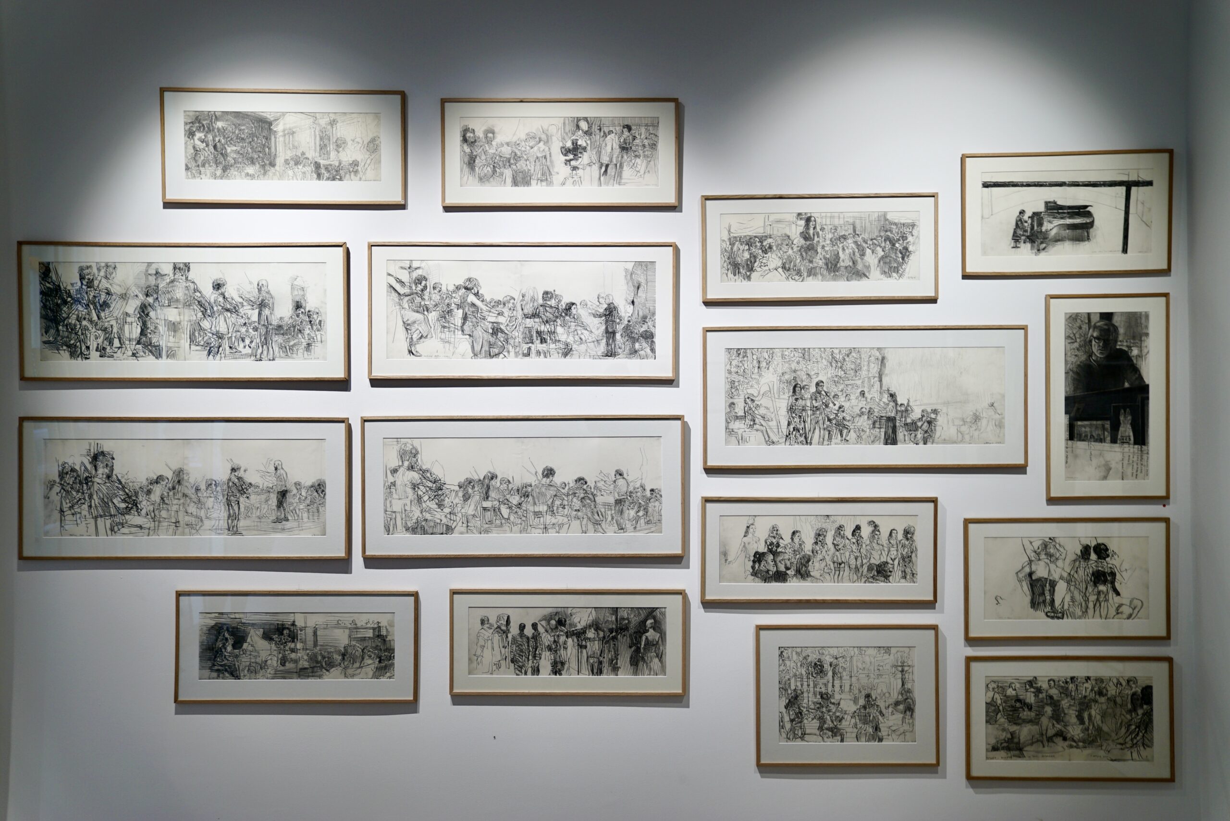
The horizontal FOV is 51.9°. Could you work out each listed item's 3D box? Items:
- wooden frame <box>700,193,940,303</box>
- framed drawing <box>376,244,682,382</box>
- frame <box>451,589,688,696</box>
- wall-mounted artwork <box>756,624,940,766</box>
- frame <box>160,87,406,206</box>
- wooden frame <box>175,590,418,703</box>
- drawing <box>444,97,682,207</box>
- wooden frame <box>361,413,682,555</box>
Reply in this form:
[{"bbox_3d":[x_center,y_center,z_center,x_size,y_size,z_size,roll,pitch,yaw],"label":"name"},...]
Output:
[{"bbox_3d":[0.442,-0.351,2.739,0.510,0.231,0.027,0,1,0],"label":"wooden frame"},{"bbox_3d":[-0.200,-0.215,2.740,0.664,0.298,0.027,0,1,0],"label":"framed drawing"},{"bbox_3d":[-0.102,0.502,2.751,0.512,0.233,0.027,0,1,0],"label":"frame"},{"bbox_3d":[0.503,0.617,2.752,0.397,0.310,0.027,0,1,0],"label":"wall-mounted artwork"},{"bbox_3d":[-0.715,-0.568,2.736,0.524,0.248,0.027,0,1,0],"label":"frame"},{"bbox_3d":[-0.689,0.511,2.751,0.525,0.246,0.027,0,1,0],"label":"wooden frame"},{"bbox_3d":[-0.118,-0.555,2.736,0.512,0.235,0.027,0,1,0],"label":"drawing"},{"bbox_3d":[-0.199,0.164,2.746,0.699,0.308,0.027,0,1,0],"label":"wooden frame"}]

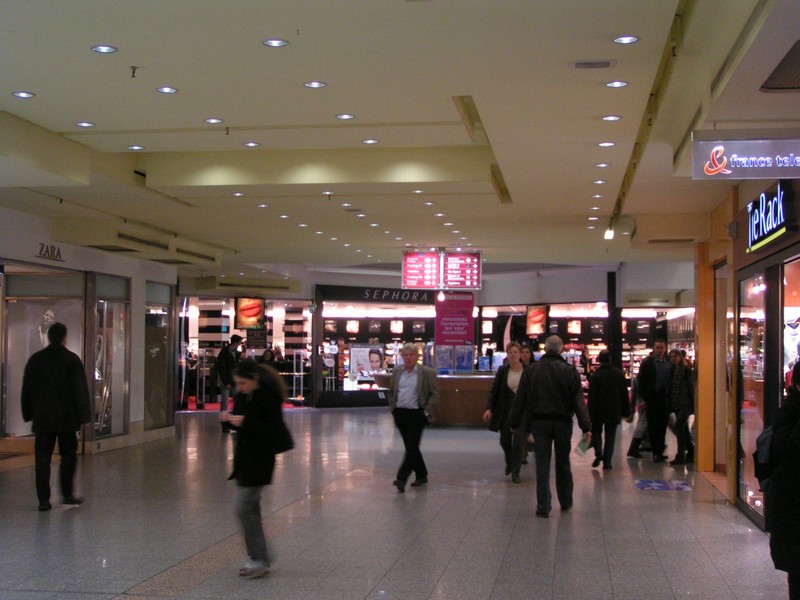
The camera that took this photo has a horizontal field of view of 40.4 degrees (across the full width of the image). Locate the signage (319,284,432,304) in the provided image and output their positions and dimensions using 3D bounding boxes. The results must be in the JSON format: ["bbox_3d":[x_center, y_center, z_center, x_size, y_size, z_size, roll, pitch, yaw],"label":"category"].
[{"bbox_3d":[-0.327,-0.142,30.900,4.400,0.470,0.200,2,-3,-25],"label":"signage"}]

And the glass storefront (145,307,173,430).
[{"bbox_3d":[-4.154,1.180,18.748,0.100,2.089,1.223,0,-3,10],"label":"glass storefront"}]

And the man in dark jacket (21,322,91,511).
[{"bbox_3d":[-3.431,1.155,10.892,0.620,1.848,0.420,0,-3,12],"label":"man in dark jacket"}]

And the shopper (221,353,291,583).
[{"bbox_3d":[-1.050,1.225,8.016,0.460,1.570,0.440,1,-3,-17],"label":"shopper"}]

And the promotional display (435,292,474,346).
[{"bbox_3d":[1.149,0.396,22.900,0.810,1.100,0.100,0,-3,6],"label":"promotional display"}]

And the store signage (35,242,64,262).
[{"bbox_3d":[-4.798,-0.654,14.994,0.050,0.172,0.904,0,-3,9],"label":"store signage"}]

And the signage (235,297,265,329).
[{"bbox_3d":[-3.907,0.350,28.200,0.740,0.760,0.180,2,-3,-29],"label":"signage"}]

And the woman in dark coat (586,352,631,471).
[{"bbox_3d":[2.979,1.553,15.531,0.560,1.660,0.420,0,-3,3],"label":"woman in dark coat"}]

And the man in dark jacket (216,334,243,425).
[{"bbox_3d":[-3.285,1.608,21.040,0.420,1.871,0.480,0,-3,21],"label":"man in dark jacket"}]

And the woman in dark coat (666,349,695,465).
[{"bbox_3d":[4.130,1.556,15.939,0.480,1.677,0.400,0,-3,18],"label":"woman in dark coat"}]

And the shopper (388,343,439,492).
[{"bbox_3d":[0.156,1.381,13.129,0.550,1.710,0.420,-1,-3,19],"label":"shopper"}]

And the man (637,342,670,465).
[{"bbox_3d":[3.751,1.471,15.963,0.520,1.780,0.380,0,-3,-3],"label":"man"}]

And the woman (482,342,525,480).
[{"bbox_3d":[1.339,1.392,13.647,0.550,1.690,0.420,1,-3,-7],"label":"woman"}]

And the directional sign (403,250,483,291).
[{"bbox_3d":[0.707,-0.502,18.500,1.370,0.670,0.120,0,-3,9],"label":"directional sign"}]

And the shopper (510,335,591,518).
[{"bbox_3d":[1.515,1.243,10.831,0.750,1.777,0.480,0,-3,6],"label":"shopper"}]

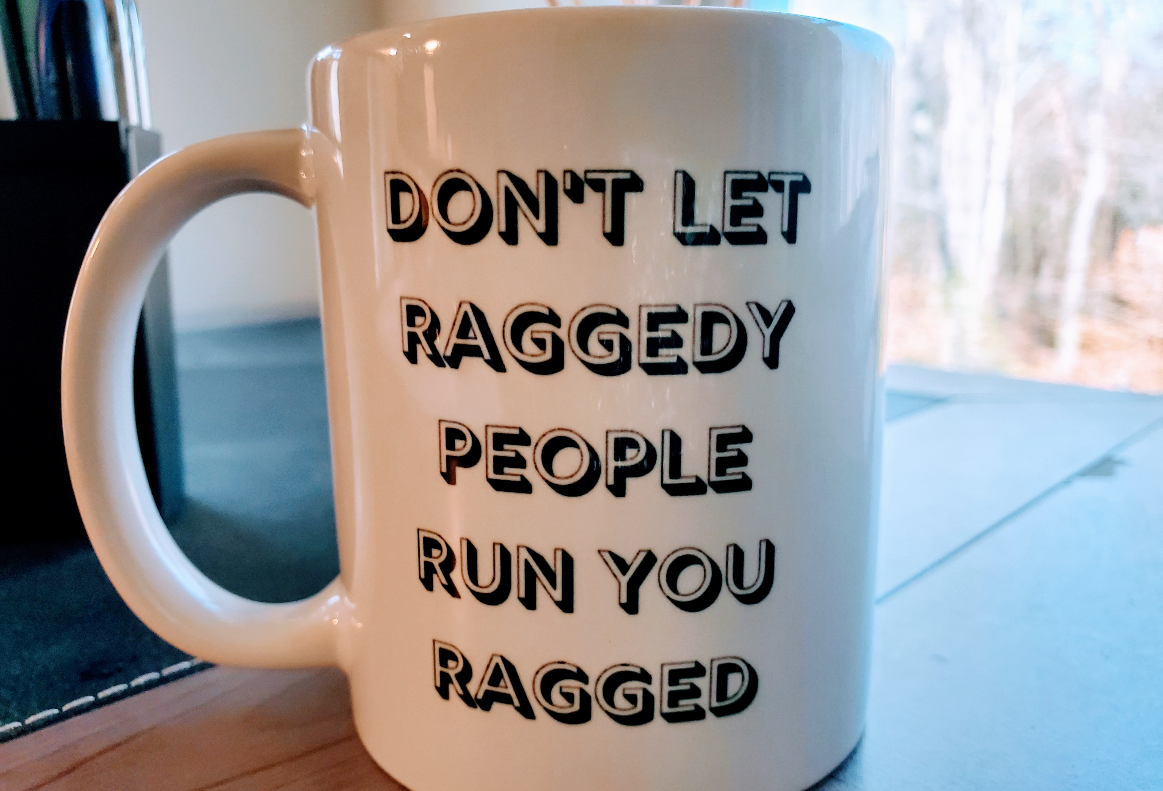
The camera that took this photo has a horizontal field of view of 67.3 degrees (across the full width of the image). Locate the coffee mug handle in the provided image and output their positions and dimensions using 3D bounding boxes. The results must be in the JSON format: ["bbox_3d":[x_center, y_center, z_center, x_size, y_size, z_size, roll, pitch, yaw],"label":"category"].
[{"bbox_3d":[-0.053,0.003,0.123,0.035,0.077,0.014,-4,10,-14],"label":"coffee mug handle"}]

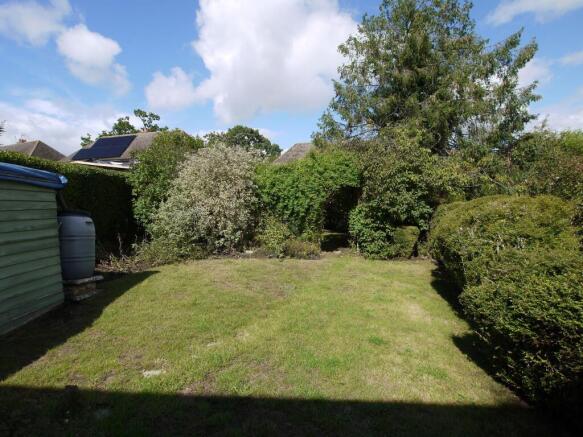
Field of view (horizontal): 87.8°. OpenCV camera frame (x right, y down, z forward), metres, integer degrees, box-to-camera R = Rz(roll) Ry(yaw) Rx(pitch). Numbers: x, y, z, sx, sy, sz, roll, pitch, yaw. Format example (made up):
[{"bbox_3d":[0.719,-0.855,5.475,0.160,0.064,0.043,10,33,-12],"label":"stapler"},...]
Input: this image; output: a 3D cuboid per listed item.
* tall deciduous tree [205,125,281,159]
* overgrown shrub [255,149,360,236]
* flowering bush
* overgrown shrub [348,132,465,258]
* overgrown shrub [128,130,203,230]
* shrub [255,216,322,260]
[{"bbox_3d":[-6.053,-6.058,37.733,9.500,11.120,9.000,0,3,0],"label":"tall deciduous tree"},{"bbox_3d":[0.496,-0.587,9.482,3.200,3.170,1.800,0,3,0],"label":"overgrown shrub"},{"bbox_3d":[-2.553,-0.589,9.082,3.100,3.220,2.500,0,3,0],"label":"flowering bush"},{"bbox_3d":[3.376,-0.794,9.071,3.400,3.630,2.400,0,3,0],"label":"overgrown shrub"},{"bbox_3d":[-3.937,-0.946,9.964,2.700,3.840,2.400,0,3,0],"label":"overgrown shrub"},{"bbox_3d":[-0.085,0.494,8.638,1.700,1.100,1.100,0,3,0],"label":"shrub"}]

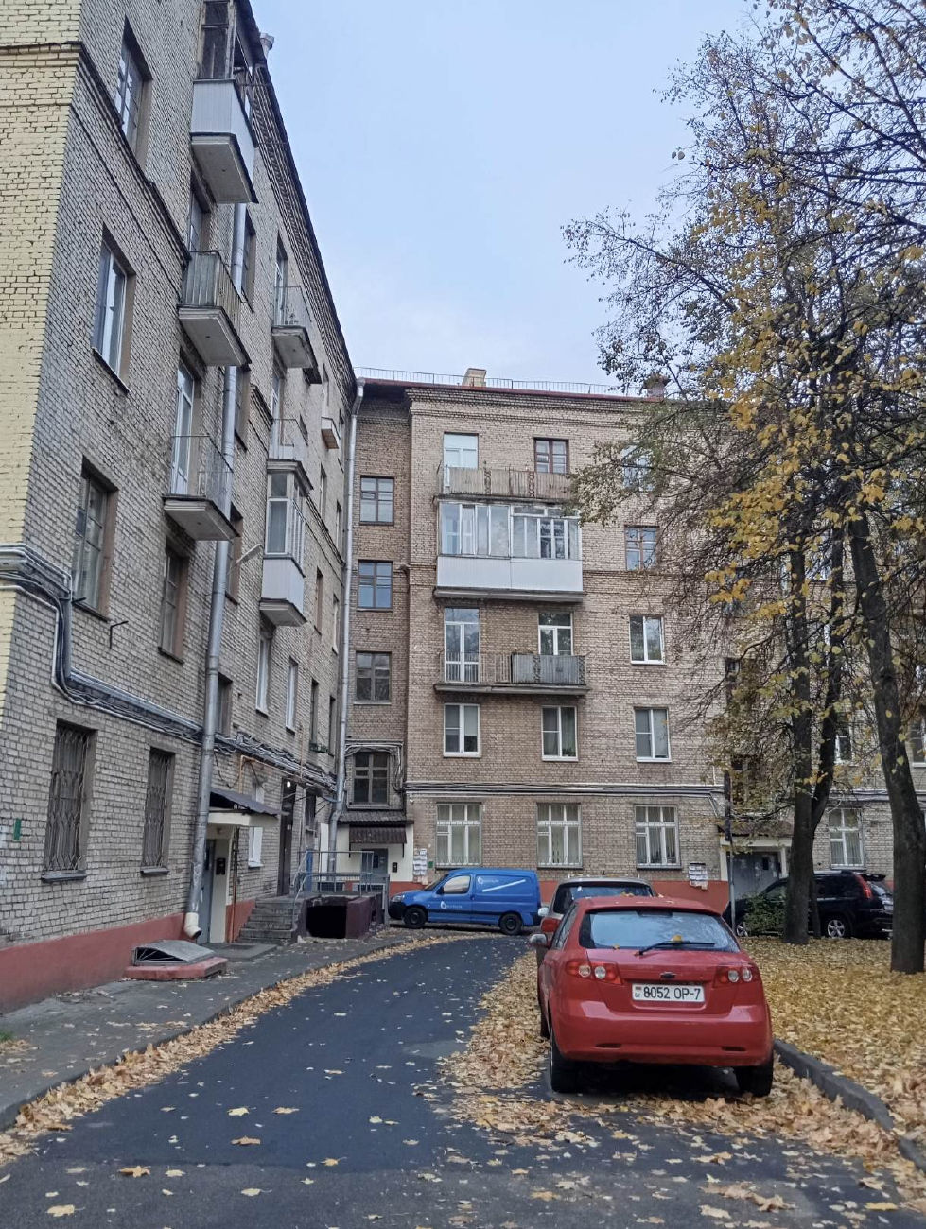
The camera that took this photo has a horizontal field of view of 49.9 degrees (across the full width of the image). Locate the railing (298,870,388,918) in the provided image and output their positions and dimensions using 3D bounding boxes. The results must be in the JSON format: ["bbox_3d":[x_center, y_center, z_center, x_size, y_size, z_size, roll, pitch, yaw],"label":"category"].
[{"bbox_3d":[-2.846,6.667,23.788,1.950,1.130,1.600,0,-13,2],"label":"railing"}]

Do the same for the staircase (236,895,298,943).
[{"bbox_3d":[-3.915,6.338,20.657,1.100,0.800,2.000,0,-13,2],"label":"staircase"}]

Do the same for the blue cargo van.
[{"bbox_3d":[0.071,8.055,28.281,4.140,1.810,1.760,0,-14,9],"label":"blue cargo van"}]

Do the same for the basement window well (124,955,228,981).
[{"bbox_3d":[-4.091,5.036,14.236,1.080,0.220,1.200,0,-13,2],"label":"basement window well"}]

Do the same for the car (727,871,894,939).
[{"bbox_3d":[8.942,7.582,25.687,1.820,1.730,4.630,13,-22,-40],"label":"car"}]

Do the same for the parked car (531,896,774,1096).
[{"bbox_3d":[1.595,3.372,9.311,1.760,1.450,4.300,0,-14,2],"label":"parked car"}]

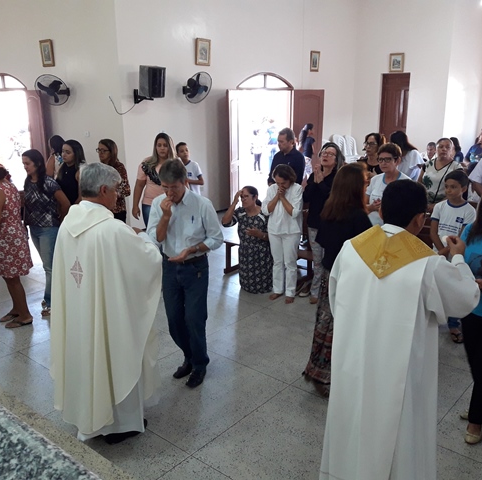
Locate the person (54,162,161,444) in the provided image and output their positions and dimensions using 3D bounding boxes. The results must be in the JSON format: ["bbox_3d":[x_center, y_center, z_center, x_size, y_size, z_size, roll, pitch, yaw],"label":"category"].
[{"bbox_3d":[-0.794,0.386,3.090,0.700,1.690,0.620,10,18,36],"label":"person"}]

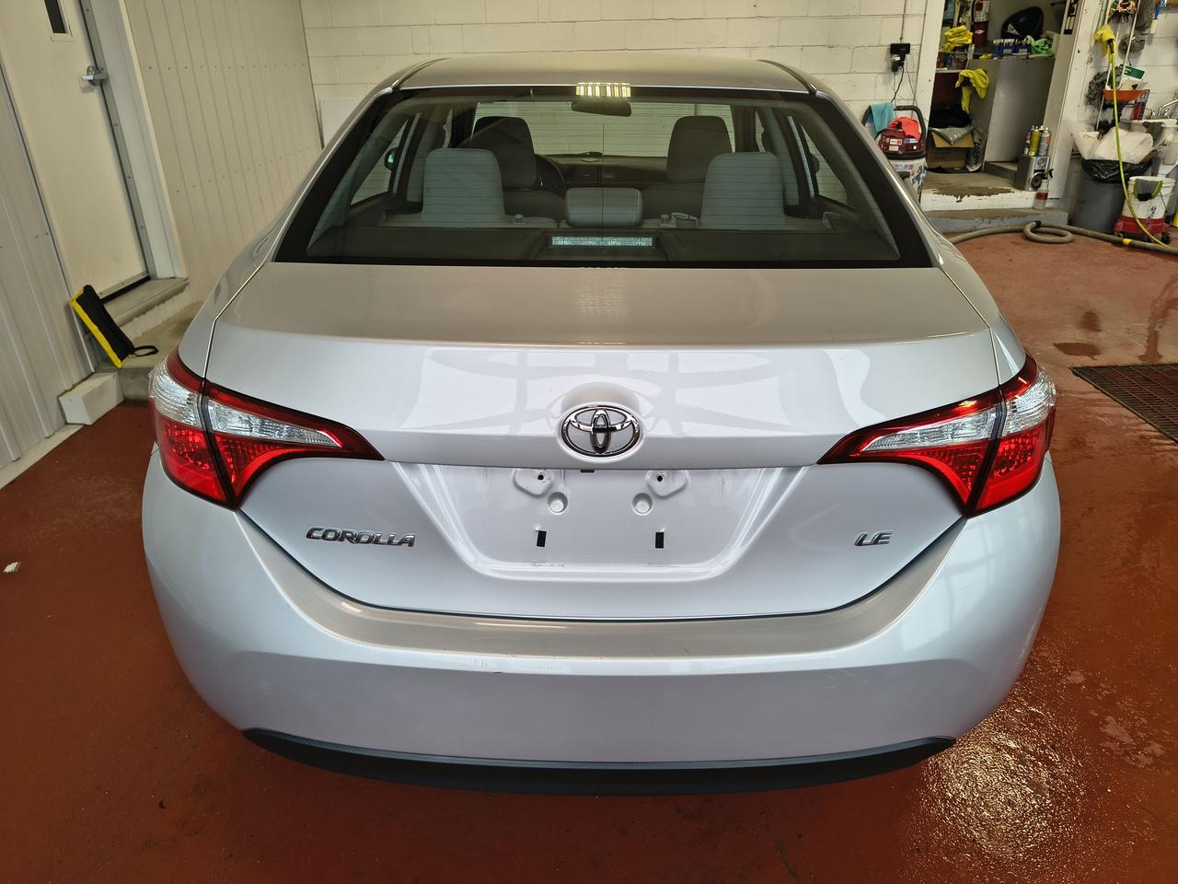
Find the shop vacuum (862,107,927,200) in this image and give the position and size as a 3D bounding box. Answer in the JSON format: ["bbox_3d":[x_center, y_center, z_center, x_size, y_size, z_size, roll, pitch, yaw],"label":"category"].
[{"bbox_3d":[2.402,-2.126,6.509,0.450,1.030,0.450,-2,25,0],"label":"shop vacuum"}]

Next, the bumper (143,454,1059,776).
[{"bbox_3d":[0.019,0.260,1.512,1.720,0.480,0.500,0,25,1],"label":"bumper"}]

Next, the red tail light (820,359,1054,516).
[{"bbox_3d":[0.591,-0.007,1.327,0.595,0.200,0.180,-12,28,-24],"label":"red tail light"}]

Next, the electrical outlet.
[{"bbox_3d":[2.473,-3.058,6.485,0.160,0.220,0.090,-2,25,0],"label":"electrical outlet"}]

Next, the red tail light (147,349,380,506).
[{"bbox_3d":[-0.552,-0.016,1.339,0.595,0.200,0.180,13,28,25],"label":"red tail light"}]

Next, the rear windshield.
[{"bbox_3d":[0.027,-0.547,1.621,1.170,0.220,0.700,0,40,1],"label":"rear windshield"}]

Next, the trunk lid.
[{"bbox_3d":[0.020,-0.001,1.357,1.160,0.520,0.400,0,25,1],"label":"trunk lid"}]

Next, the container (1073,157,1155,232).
[{"bbox_3d":[4.267,-2.030,6.682,0.490,0.570,0.490,-1,25,0],"label":"container"}]

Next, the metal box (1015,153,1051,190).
[{"bbox_3d":[3.793,-2.308,7.005,0.145,0.270,0.245,-1,25,0],"label":"metal box"}]

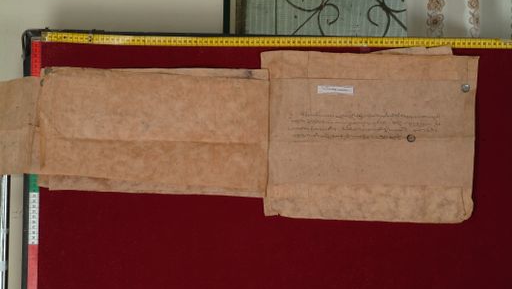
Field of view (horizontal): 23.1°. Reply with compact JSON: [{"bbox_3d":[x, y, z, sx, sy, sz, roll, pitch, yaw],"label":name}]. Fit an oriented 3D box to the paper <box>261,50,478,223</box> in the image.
[{"bbox_3d":[0.219,-0.020,2.417,0.422,0.339,0.008,1,-3,-1],"label":"paper"}]

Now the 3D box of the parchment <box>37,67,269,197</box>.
[{"bbox_3d":[-0.199,-0.025,2.413,0.446,0.247,0.008,1,-3,-1],"label":"parchment"}]

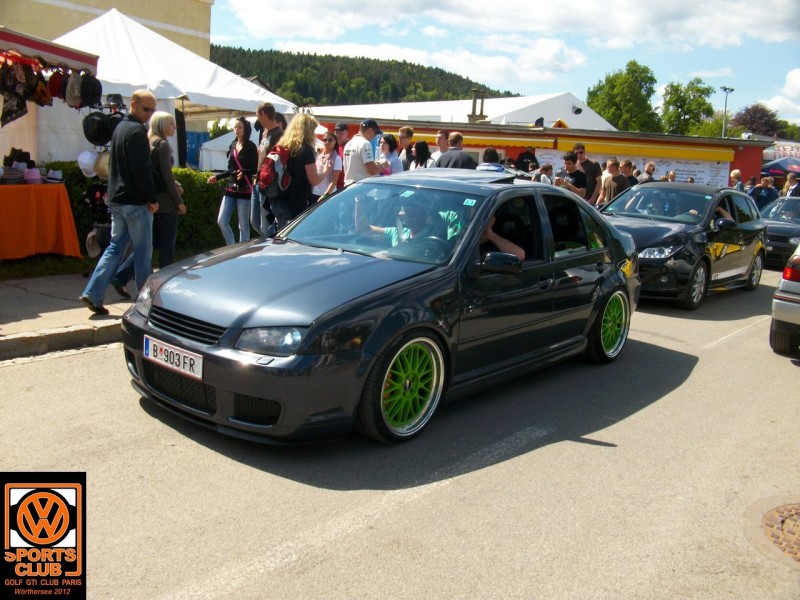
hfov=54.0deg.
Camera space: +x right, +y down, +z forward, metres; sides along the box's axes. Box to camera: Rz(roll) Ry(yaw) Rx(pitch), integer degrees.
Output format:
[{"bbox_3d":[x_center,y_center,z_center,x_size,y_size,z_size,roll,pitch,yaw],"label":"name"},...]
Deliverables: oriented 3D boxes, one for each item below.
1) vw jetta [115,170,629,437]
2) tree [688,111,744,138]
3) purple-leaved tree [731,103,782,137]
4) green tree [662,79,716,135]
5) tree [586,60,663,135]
[{"bbox_3d":[0.270,-0.192,5.615,1.760,1.390,4.400,12,14,39],"label":"vw jetta"},{"bbox_3d":[27.613,-13.400,69.549,4.960,6.570,4.960,7,11,20],"label":"tree"},{"bbox_3d":[35.346,-15.648,79.098,5.440,8.240,5.440,7,11,23],"label":"purple-leaved tree"},{"bbox_3d":[27.140,-16.250,75.729,5.400,9.860,5.400,6,11,18],"label":"green tree"},{"bbox_3d":[20.974,-17.165,75.379,7.480,11.200,7.480,6,11,14],"label":"tree"}]

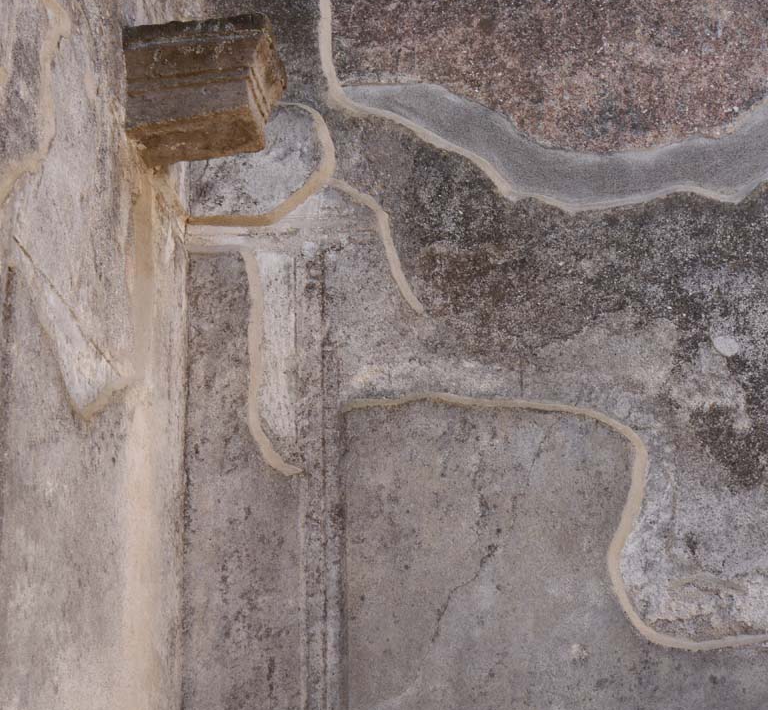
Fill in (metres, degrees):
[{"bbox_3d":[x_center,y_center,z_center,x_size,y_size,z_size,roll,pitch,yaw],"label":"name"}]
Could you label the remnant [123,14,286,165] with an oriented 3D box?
[{"bbox_3d":[-0.448,-0.655,3.710,0.340,0.240,0.340,-2,-14,4],"label":"remnant"}]

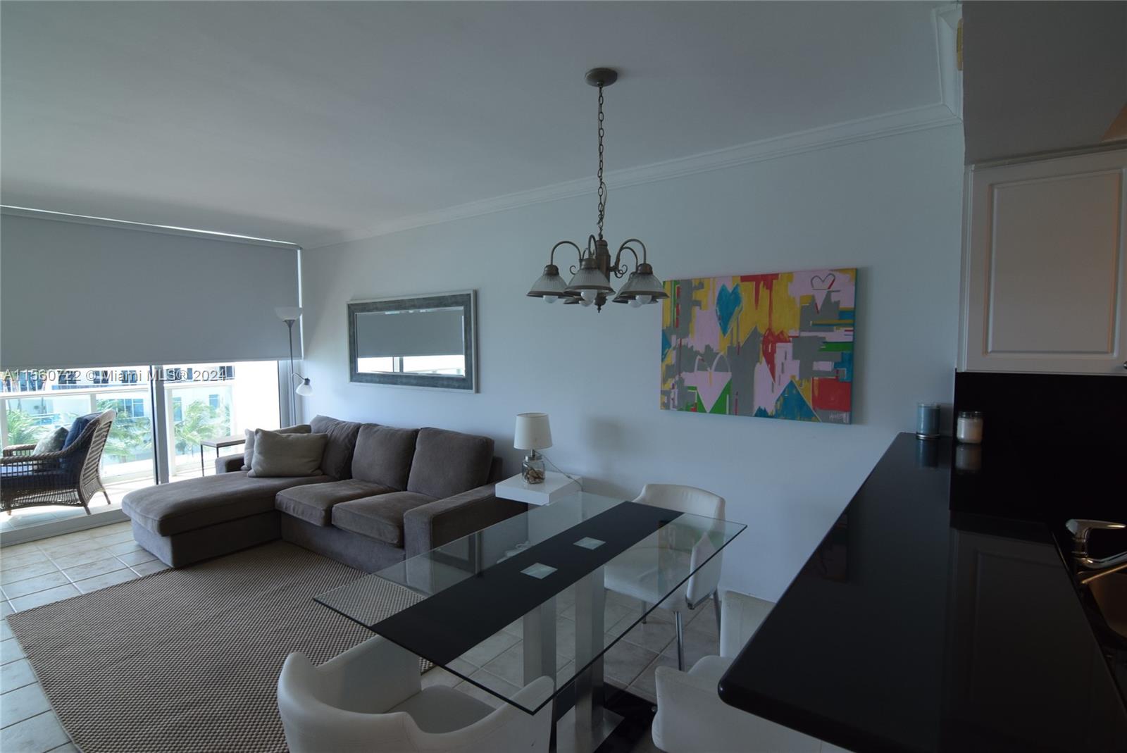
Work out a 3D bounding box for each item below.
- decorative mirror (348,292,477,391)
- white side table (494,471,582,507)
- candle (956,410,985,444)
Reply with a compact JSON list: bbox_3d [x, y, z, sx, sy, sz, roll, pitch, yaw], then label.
[{"bbox_3d":[-1.404,-0.307,4.490,1.767,0.809,0.040,3,4,36],"label":"decorative mirror"},{"bbox_3d":[-0.164,0.999,3.397,0.420,0.595,0.455,3,4,36],"label":"white side table"},{"bbox_3d":[1.745,0.222,2.151,0.088,0.122,0.088,3,4,36],"label":"candle"}]

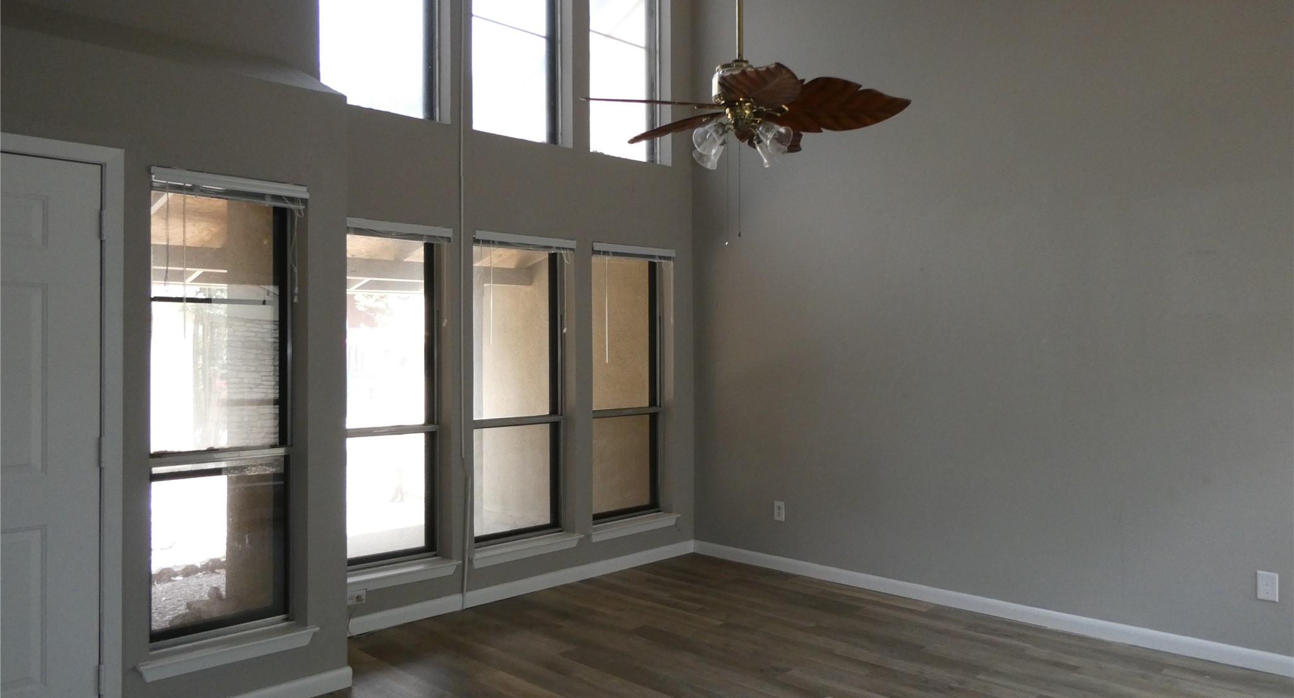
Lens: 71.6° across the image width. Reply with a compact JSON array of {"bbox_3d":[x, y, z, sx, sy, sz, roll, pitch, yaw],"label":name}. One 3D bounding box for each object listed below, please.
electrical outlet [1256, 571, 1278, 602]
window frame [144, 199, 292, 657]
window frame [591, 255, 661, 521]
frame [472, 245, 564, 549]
[{"bbox_3d":[2.693,1.031,3.893,0.008,0.118,0.074,0,0,-45],"label":"electrical outlet"},{"bbox_3d":[-1.712,0.245,3.571,0.590,1.769,0.090,0,0,-45],"label":"window frame"},{"bbox_3d":[-0.169,0.243,5.953,0.744,1.764,0.090,0,0,-45],"label":"window frame"},{"bbox_3d":[-0.793,0.246,5.335,0.748,1.771,0.090,0,0,-45],"label":"frame"}]

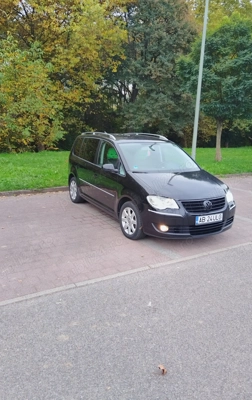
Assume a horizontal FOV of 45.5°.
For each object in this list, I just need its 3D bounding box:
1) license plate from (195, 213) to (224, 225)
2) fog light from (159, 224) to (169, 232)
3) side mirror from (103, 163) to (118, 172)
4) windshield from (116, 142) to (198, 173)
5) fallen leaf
[{"bbox_3d":[1.224,0.278,4.406,0.520,0.114,0.020,-6,11,-28],"label":"license plate"},{"bbox_3d":[0.540,0.404,4.342,0.125,0.100,0.060,-6,15,-28],"label":"fog light"},{"bbox_3d":[-0.251,-0.545,5.034,0.240,0.155,0.140,-6,15,-28],"label":"side mirror"},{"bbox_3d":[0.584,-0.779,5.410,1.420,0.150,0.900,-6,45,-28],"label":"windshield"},{"bbox_3d":[0.271,1.250,2.215,0.062,0.038,0.058,2,13,0],"label":"fallen leaf"}]

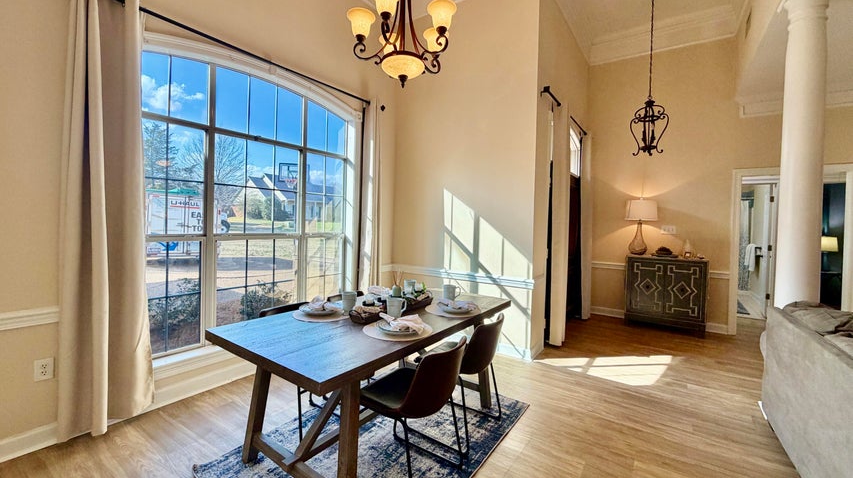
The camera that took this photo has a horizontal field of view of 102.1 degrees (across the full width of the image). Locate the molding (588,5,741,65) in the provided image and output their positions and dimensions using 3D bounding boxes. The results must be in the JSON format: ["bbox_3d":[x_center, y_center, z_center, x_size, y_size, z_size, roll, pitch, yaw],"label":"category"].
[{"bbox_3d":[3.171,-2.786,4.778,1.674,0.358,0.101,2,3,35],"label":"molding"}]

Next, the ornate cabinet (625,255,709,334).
[{"bbox_3d":[3.231,0.737,4.683,0.891,0.956,0.338,2,3,35],"label":"ornate cabinet"}]

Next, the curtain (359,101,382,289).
[{"bbox_3d":[-0.666,-0.223,4.052,0.142,2.788,0.310,2,3,35],"label":"curtain"}]

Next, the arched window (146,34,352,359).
[{"bbox_3d":[-1.415,-0.347,3.127,0.150,2.409,2.099,2,3,36],"label":"arched window"}]

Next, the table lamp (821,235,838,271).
[{"bbox_3d":[6.789,0.248,5.900,0.340,0.610,0.340,2,3,35],"label":"table lamp"}]

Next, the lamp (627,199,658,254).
[{"bbox_3d":[2.978,-0.154,4.770,0.375,0.772,0.360,2,3,36],"label":"lamp"}]

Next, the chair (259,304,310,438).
[{"bbox_3d":[-0.778,0.840,2.241,0.560,0.779,0.488,2,3,36],"label":"chair"}]

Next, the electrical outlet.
[{"bbox_3d":[-2.219,0.759,2.005,0.010,0.118,0.074,2,3,36],"label":"electrical outlet"}]

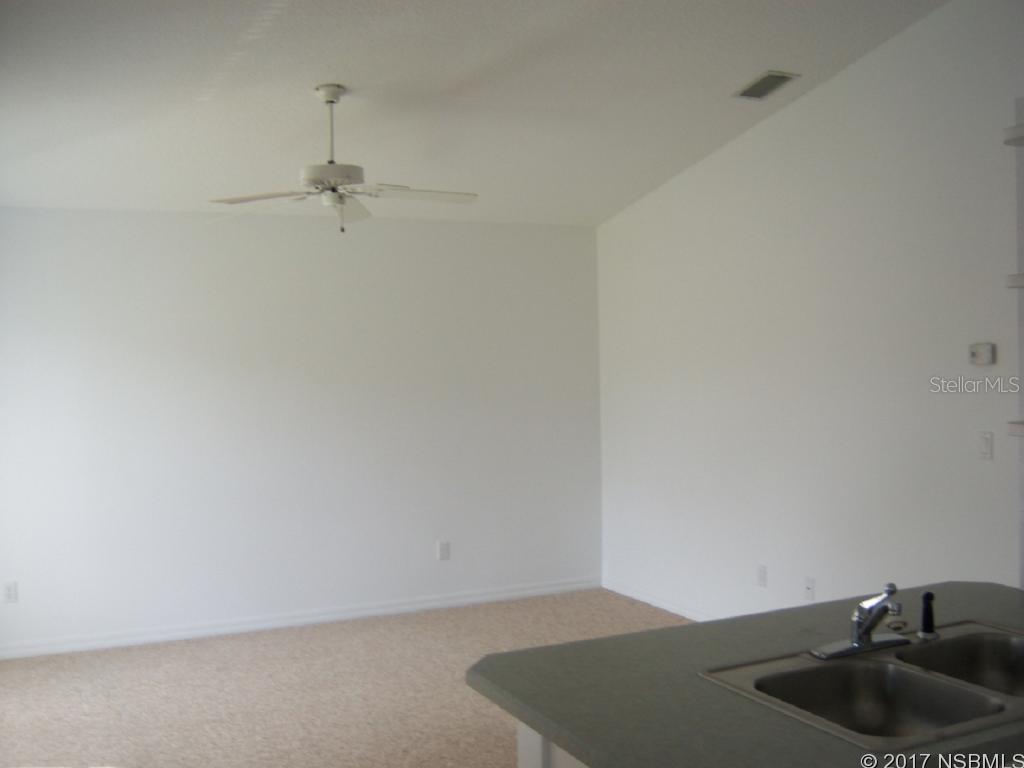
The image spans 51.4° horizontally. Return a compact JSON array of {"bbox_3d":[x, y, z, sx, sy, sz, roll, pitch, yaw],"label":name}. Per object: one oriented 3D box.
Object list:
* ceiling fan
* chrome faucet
[{"bbox_3d":[-0.795,-0.999,4.730,1.270,0.650,1.270,-2,1,-24],"label":"ceiling fan"},{"bbox_3d":[0.830,0.524,2.385,0.262,0.168,0.220,-2,1,-19],"label":"chrome faucet"}]

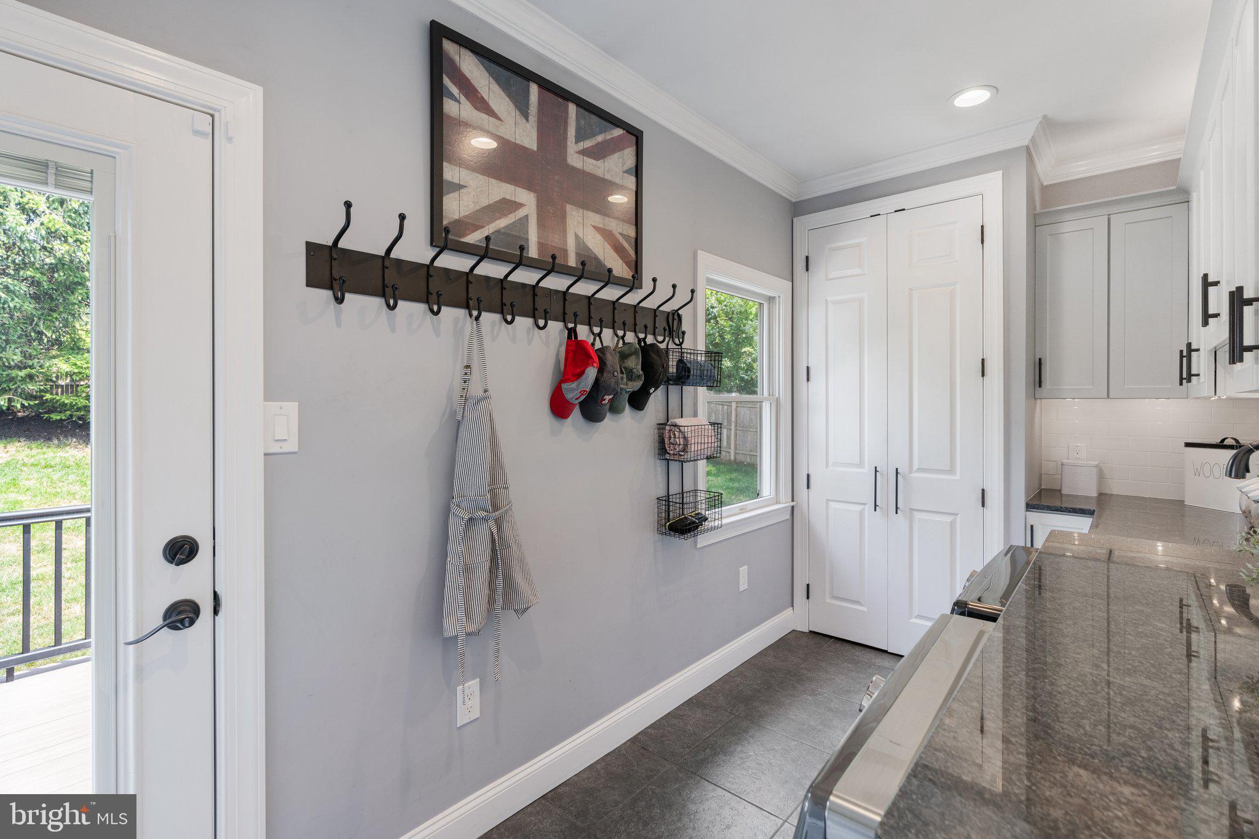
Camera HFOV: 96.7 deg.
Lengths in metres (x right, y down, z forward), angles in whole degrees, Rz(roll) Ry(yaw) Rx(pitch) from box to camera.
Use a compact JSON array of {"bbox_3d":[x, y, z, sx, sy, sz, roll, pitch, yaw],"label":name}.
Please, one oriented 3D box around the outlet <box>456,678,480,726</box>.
[{"bbox_3d":[-0.515,0.906,1.790,0.010,0.121,0.077,1,1,43],"label":"outlet"}]

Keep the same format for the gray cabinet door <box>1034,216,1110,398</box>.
[{"bbox_3d":[2.289,-0.568,2.901,0.295,0.920,0.021,1,1,41],"label":"gray cabinet door"}]

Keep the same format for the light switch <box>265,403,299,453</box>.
[{"bbox_3d":[-0.871,0.022,1.401,0.012,0.123,0.076,1,1,43],"label":"light switch"}]

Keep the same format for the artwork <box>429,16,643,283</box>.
[{"bbox_3d":[-0.275,-0.876,2.038,0.028,0.671,0.962,1,1,43],"label":"artwork"}]

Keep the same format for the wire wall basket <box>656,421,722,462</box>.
[{"bbox_3d":[0.274,0.097,2.485,0.160,0.155,0.285,1,1,43],"label":"wire wall basket"}]

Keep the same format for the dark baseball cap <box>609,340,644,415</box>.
[{"bbox_3d":[-0.004,-0.156,2.201,0.170,0.270,0.135,0,9,-33],"label":"dark baseball cap"}]

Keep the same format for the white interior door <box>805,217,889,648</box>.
[{"bbox_3d":[1.274,0.071,3.268,0.452,2.432,0.038,1,1,41],"label":"white interior door"}]

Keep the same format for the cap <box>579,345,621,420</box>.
[{"bbox_3d":[-0.094,-0.130,2.099,0.170,0.270,0.135,0,7,-37],"label":"cap"}]

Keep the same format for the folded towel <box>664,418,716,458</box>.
[{"bbox_3d":[0.273,0.081,2.492,0.124,0.165,0.229,1,1,41],"label":"folded towel"}]

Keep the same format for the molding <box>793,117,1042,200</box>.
[{"bbox_3d":[1.462,-1.374,3.027,1.265,0.090,0.075,1,1,41],"label":"molding"}]

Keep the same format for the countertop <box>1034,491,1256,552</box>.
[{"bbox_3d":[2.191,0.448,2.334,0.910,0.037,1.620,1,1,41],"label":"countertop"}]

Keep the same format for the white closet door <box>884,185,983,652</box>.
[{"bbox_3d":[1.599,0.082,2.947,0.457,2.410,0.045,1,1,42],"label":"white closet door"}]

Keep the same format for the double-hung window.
[{"bbox_3d":[0.636,-0.113,3.067,0.120,1.416,1.010,1,1,43],"label":"double-hung window"}]

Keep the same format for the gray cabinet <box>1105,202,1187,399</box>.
[{"bbox_3d":[2.509,-0.560,2.707,0.280,0.920,0.021,1,1,41],"label":"gray cabinet"}]

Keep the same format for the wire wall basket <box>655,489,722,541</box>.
[{"bbox_3d":[0.276,0.422,2.497,0.141,0.155,0.300,1,1,41],"label":"wire wall basket"}]

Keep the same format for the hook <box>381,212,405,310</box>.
[{"bbox_3d":[-0.648,-0.432,1.544,0.105,0.258,0.024,1,1,43],"label":"hook"}]

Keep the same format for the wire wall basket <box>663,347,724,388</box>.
[{"bbox_3d":[0.274,-0.225,2.485,0.160,0.155,0.285,1,1,43],"label":"wire wall basket"}]

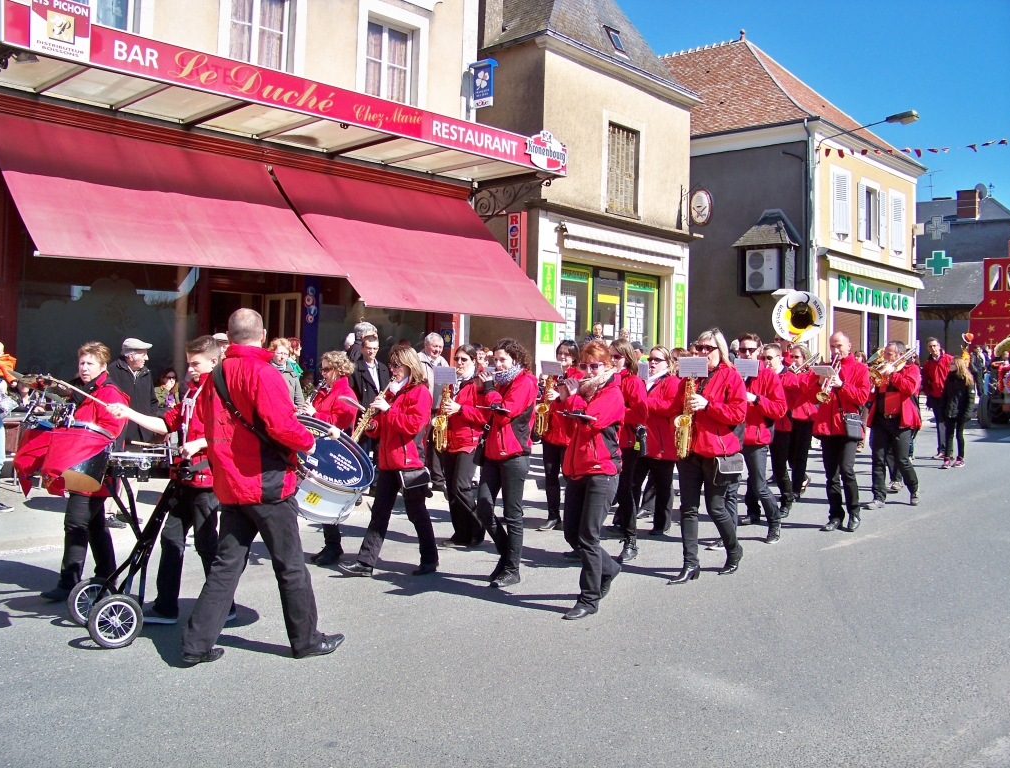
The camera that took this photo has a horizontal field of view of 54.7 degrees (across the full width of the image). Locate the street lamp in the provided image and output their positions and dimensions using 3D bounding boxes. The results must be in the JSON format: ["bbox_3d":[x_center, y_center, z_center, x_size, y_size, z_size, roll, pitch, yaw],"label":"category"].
[{"bbox_3d":[8.960,-6.190,24.130,0.300,0.800,2.550,1,0,-45],"label":"street lamp"}]

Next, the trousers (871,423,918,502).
[{"bbox_3d":[4.090,0.803,10.250,0.420,0.950,0.550,2,1,43],"label":"trousers"}]

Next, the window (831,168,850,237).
[{"bbox_3d":[8.900,-4.820,25.900,1.000,1.660,0.120,1,0,-45],"label":"window"}]

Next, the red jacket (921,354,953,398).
[{"bbox_3d":[6.350,-0.117,14.300,0.500,0.660,0.300,1,0,33],"label":"red jacket"}]

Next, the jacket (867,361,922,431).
[{"bbox_3d":[4.040,0.130,10.100,0.580,0.720,0.440,1,0,38],"label":"jacket"}]

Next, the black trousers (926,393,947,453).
[{"bbox_3d":[6.540,0.580,14.700,0.400,0.970,0.300,1,0,34],"label":"black trousers"}]

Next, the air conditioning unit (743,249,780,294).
[{"bbox_3d":[6.753,-2.976,25.600,0.900,1.080,0.360,2,1,43],"label":"air conditioning unit"}]

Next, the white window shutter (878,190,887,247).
[{"bbox_3d":[10.248,-4.479,26.500,0.440,1.520,0.045,1,0,-45],"label":"white window shutter"}]

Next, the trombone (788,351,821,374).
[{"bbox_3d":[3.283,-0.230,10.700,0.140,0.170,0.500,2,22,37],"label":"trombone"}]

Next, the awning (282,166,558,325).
[{"bbox_3d":[-1.246,-2.112,14.970,3.950,2.163,2.250,1,0,-44],"label":"awning"}]

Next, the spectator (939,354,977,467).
[{"bbox_3d":[6.190,0.390,13.400,0.370,1.510,0.450,1,0,-30],"label":"spectator"}]

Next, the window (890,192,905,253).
[{"bbox_3d":[11.124,-4.563,27.668,0.120,1.520,0.930,2,1,45],"label":"window"}]

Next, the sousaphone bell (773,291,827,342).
[{"bbox_3d":[3.620,-0.830,12.000,0.660,0.660,0.330,1,0,29],"label":"sousaphone bell"}]

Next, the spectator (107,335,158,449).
[{"bbox_3d":[-3.340,0.435,8.750,0.520,1.690,0.360,1,0,-45],"label":"spectator"}]

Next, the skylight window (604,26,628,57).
[{"bbox_3d":[2.032,-6.216,17.795,0.460,0.660,0.120,1,-23,-47],"label":"skylight window"}]

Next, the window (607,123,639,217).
[{"bbox_3d":[2.193,-3.960,18.063,0.150,1.620,0.920,2,1,43],"label":"window"}]

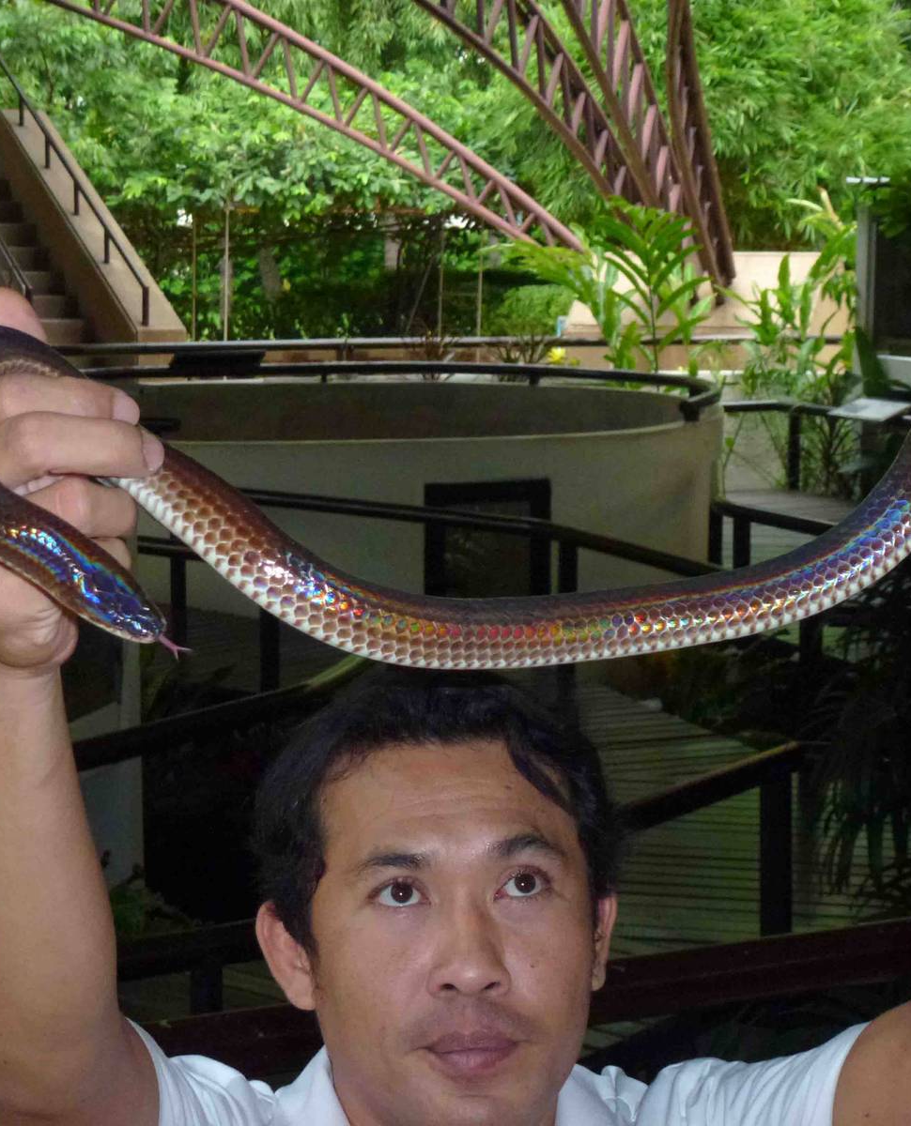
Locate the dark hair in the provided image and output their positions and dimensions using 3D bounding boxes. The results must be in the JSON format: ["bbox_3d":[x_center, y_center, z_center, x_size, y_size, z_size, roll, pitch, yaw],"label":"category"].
[{"bbox_3d":[-0.011,0.138,1.300,0.188,0.175,0.200,-2,-13,-10],"label":"dark hair"}]

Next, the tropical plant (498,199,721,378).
[{"bbox_3d":[0.849,-1.476,13.500,1.150,1.050,0.950,0,8,0],"label":"tropical plant"}]

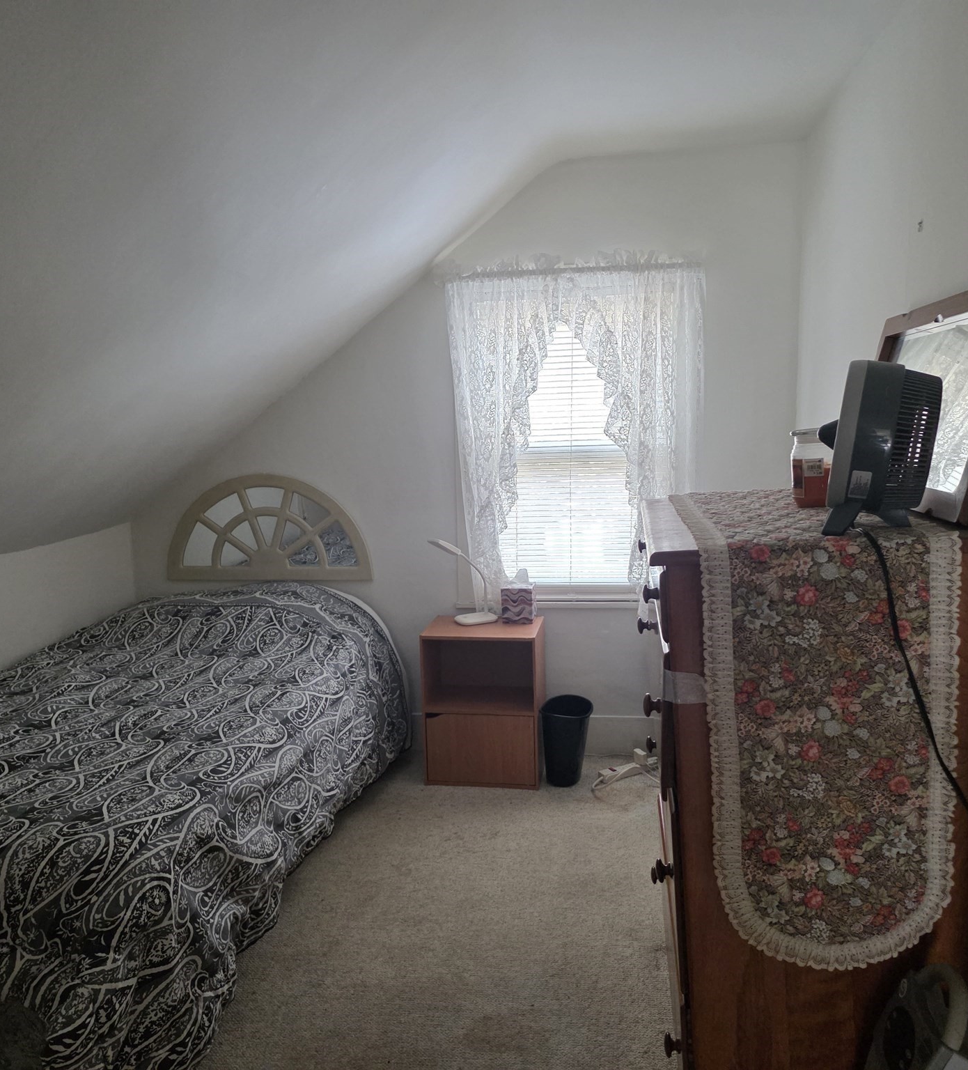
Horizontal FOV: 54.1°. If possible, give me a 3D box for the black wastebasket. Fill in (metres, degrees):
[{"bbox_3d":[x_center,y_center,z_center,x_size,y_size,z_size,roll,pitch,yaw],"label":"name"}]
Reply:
[{"bbox_3d":[0.305,0.740,3.400,0.187,0.262,0.250,-1,7,8],"label":"black wastebasket"}]

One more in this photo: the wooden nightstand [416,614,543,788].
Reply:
[{"bbox_3d":[0.010,0.600,3.468,0.405,0.541,0.342,0,7,10],"label":"wooden nightstand"}]

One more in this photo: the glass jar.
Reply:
[{"bbox_3d":[0.632,-0.126,1.792,0.107,0.145,0.107,-1,7,8],"label":"glass jar"}]

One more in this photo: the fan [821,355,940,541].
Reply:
[{"bbox_3d":[0.604,-0.138,1.441,0.178,0.256,0.230,1,8,23],"label":"fan"}]

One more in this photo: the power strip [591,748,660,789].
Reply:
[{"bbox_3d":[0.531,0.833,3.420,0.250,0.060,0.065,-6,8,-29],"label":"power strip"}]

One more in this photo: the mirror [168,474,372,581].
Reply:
[{"bbox_3d":[-0.853,-0.031,3.704,0.839,0.417,0.025,-1,7,8],"label":"mirror"}]

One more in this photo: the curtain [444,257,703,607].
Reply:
[{"bbox_3d":[0.325,-0.335,3.447,0.922,1.314,0.100,-1,7,8],"label":"curtain"}]

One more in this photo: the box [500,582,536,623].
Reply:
[{"bbox_3d":[0.128,0.255,3.494,0.113,0.130,0.113,-1,7,8],"label":"box"}]

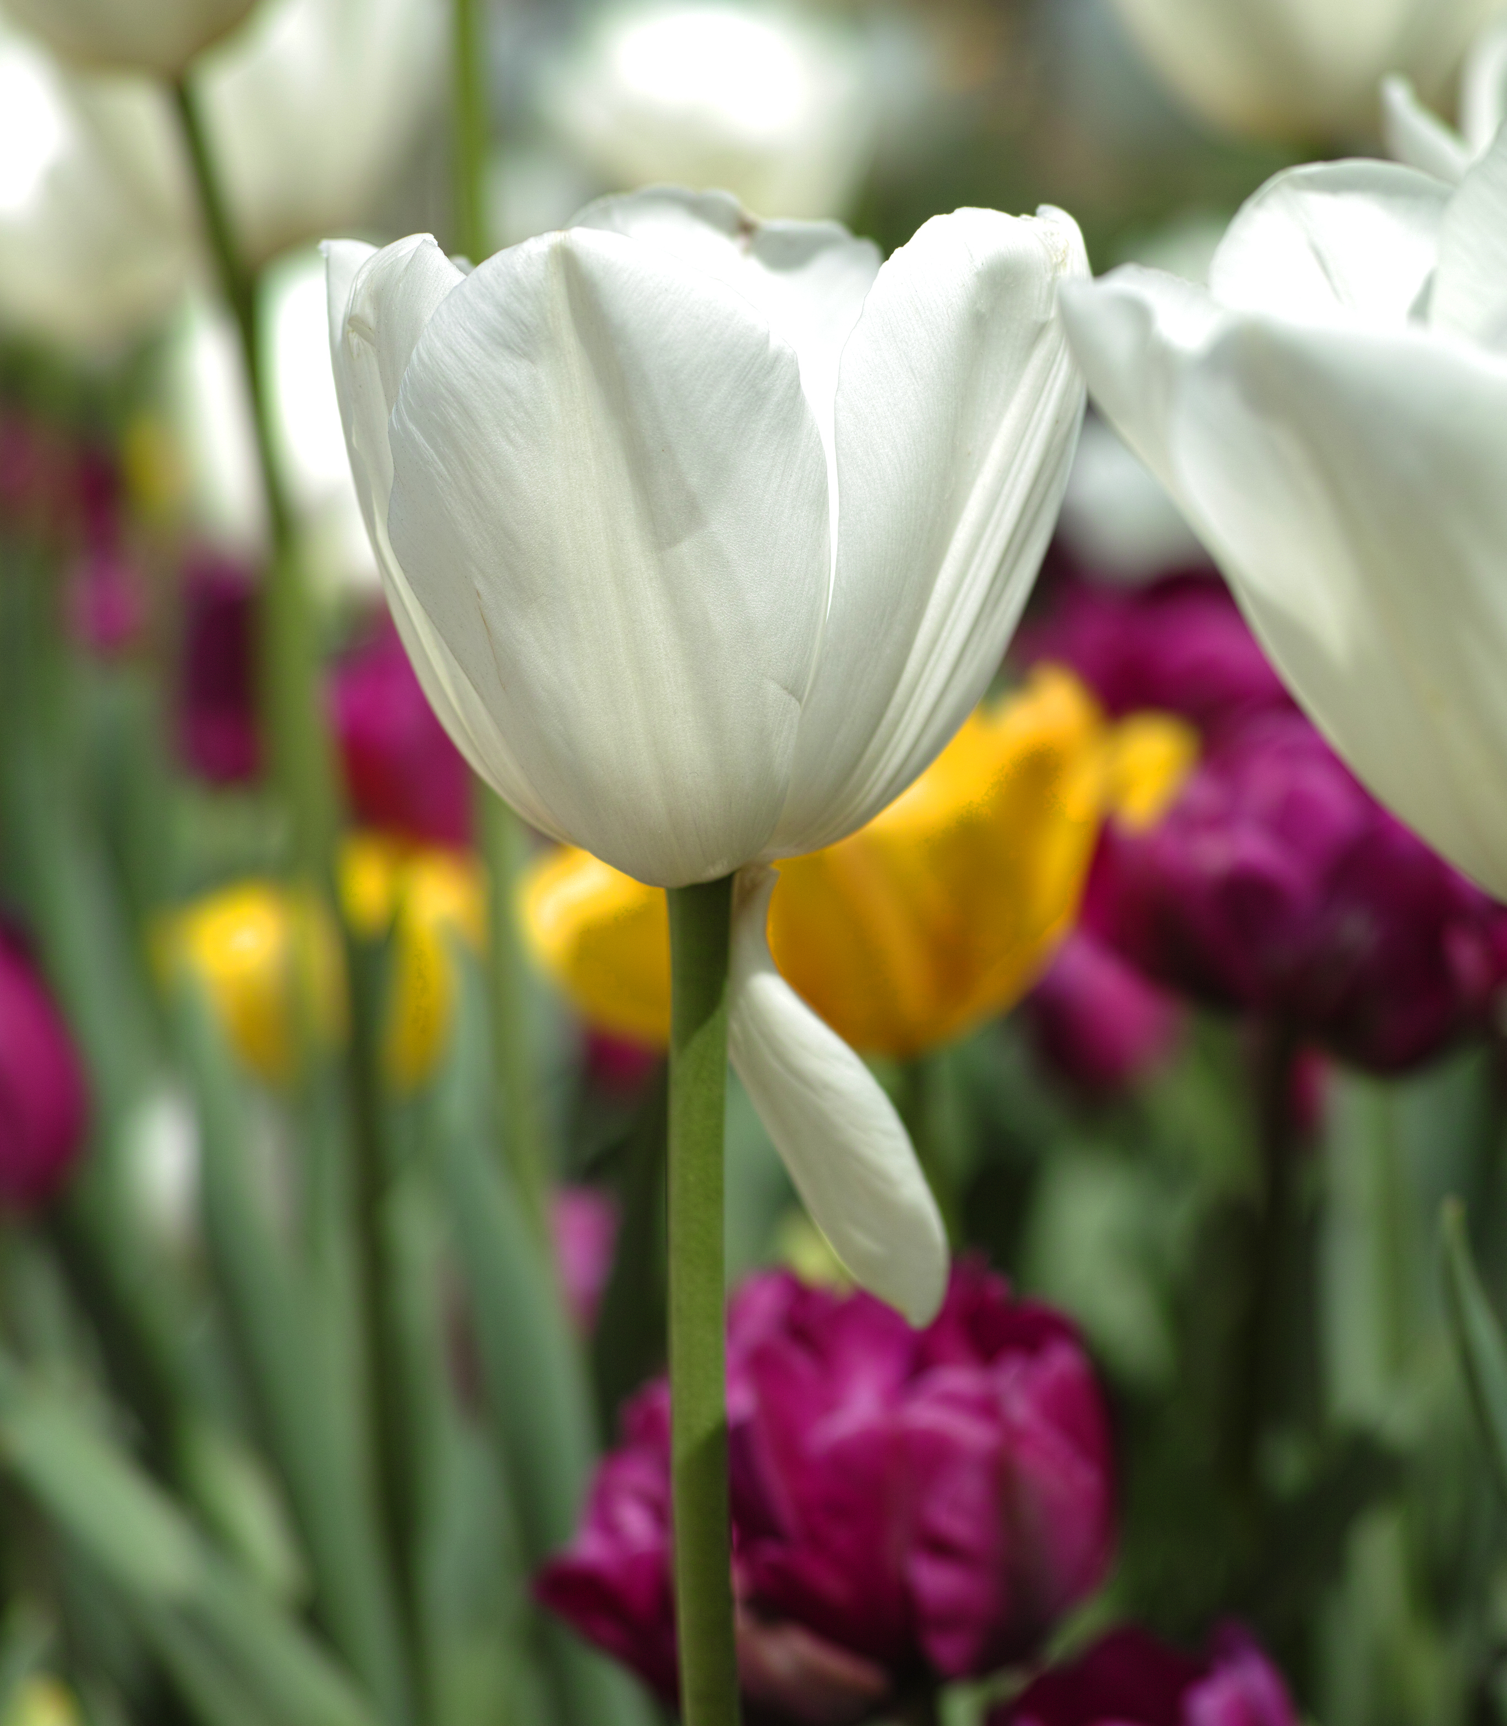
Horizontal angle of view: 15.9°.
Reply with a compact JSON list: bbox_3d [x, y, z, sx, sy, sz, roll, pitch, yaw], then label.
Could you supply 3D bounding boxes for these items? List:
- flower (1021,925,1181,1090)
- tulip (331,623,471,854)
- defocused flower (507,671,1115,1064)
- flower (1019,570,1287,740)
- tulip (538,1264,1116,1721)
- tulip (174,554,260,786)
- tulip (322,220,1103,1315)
[{"bbox_3d":[0.077,0.028,1.220,0.040,0.050,0.041,-25,8,4],"label":"flower"},{"bbox_3d":[-0.082,-0.032,1.330,0.043,0.056,0.043,0,9,0],"label":"tulip"},{"bbox_3d":[0.010,0.000,0.830,0.090,0.063,0.084,0,9,0],"label":"defocused flower"},{"bbox_3d":[0.086,-0.040,1.150,0.068,0.056,0.066,0,9,0],"label":"flower"},{"bbox_3d":[0.010,0.085,0.730,0.078,0.060,0.073,0,9,0],"label":"tulip"},{"bbox_3d":[-0.135,-0.051,1.420,0.036,0.059,0.038,0,9,0],"label":"tulip"},{"bbox_3d":[-0.005,-0.012,0.570,0.081,0.118,0.076,0,9,0],"label":"tulip"}]

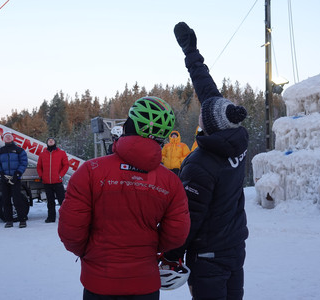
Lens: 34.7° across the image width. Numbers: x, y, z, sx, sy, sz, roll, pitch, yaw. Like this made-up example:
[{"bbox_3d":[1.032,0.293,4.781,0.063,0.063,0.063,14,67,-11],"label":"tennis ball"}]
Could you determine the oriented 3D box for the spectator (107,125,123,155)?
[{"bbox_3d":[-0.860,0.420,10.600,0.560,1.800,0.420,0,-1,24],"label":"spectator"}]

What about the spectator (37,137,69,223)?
[{"bbox_3d":[-2.160,0.620,10.400,0.620,1.730,0.400,0,-1,-1],"label":"spectator"}]

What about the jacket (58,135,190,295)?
[{"bbox_3d":[-0.190,0.330,2.680,0.690,0.820,0.430,0,-1,10],"label":"jacket"}]

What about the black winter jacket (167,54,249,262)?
[{"bbox_3d":[0.300,0.000,3.150,0.520,1.270,0.560,-1,-1,45],"label":"black winter jacket"}]

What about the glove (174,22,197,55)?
[{"bbox_3d":[0.167,-0.730,3.330,0.130,0.230,0.090,-14,-14,-36],"label":"glove"}]

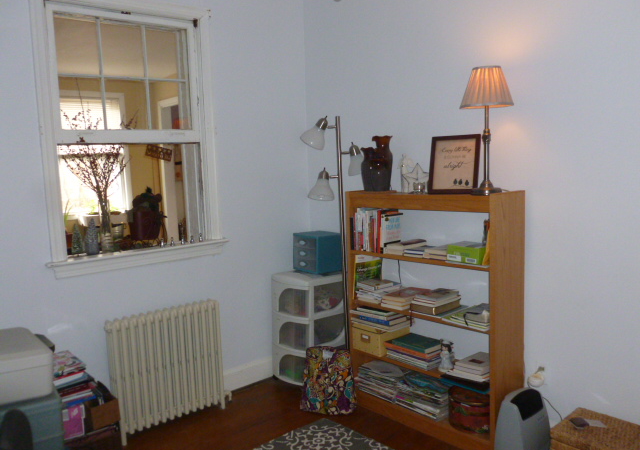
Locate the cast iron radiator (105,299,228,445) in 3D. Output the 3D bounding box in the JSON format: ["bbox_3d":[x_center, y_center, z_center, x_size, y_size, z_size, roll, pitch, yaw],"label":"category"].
[{"bbox_3d":[-0.814,0.772,2.816,0.633,0.633,0.125,-7,8,-41],"label":"cast iron radiator"}]

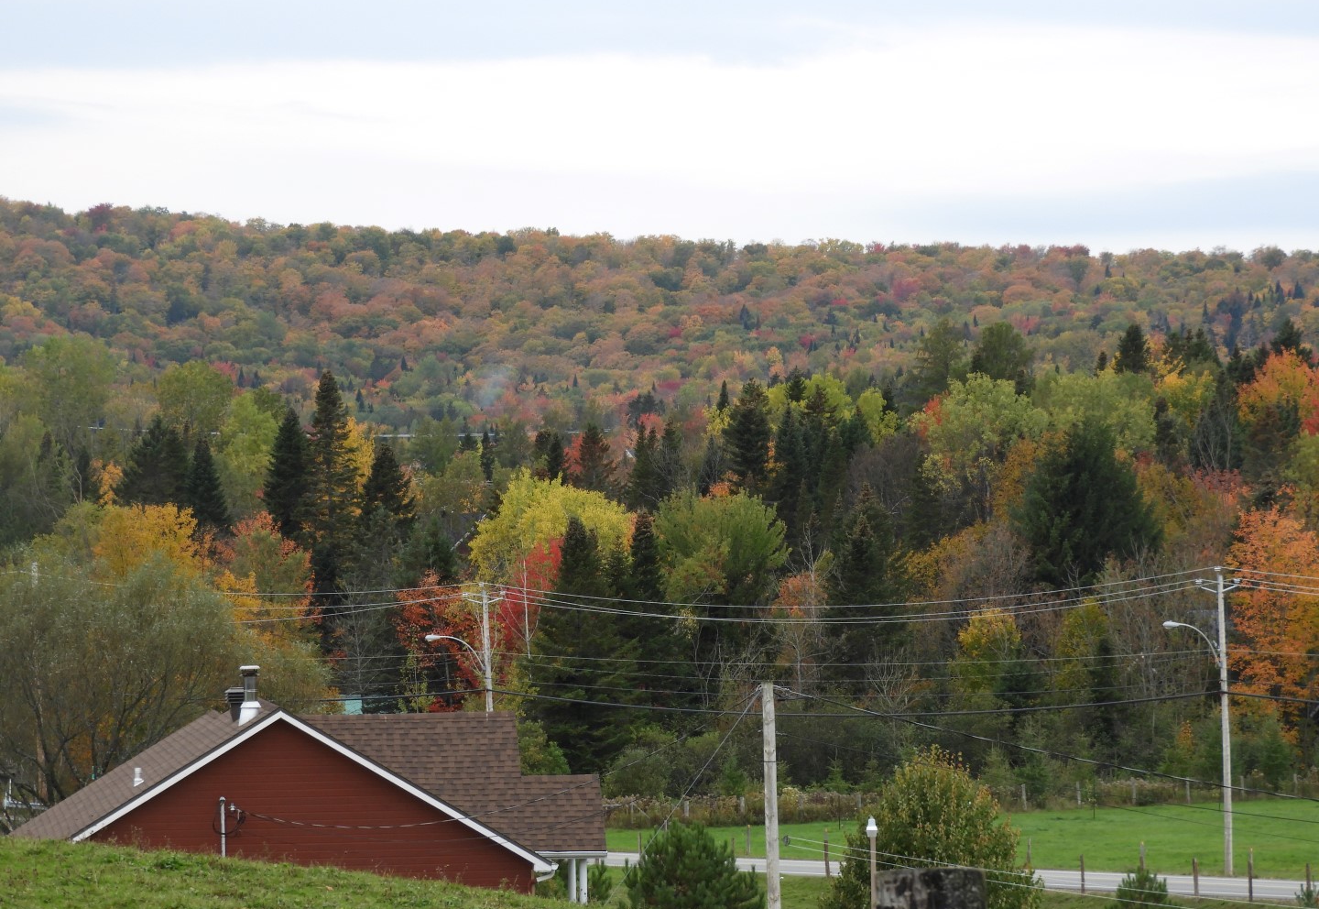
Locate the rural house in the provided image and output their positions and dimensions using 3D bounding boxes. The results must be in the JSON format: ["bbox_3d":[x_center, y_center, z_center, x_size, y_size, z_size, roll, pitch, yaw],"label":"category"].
[{"bbox_3d":[-5.026,5.540,90.592,8.168,5.297,11.200,-1,-1,-6],"label":"rural house"}]

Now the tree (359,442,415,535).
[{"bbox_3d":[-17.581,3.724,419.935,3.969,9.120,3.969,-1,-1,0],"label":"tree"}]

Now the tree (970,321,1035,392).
[{"bbox_3d":[28.563,-4.375,540.000,5.700,13.500,5.700,-1,-1,0],"label":"tree"}]

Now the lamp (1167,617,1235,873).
[{"bbox_3d":[17.846,9.583,214.000,2.600,8.800,0.450,0,-1,-42],"label":"lamp"}]

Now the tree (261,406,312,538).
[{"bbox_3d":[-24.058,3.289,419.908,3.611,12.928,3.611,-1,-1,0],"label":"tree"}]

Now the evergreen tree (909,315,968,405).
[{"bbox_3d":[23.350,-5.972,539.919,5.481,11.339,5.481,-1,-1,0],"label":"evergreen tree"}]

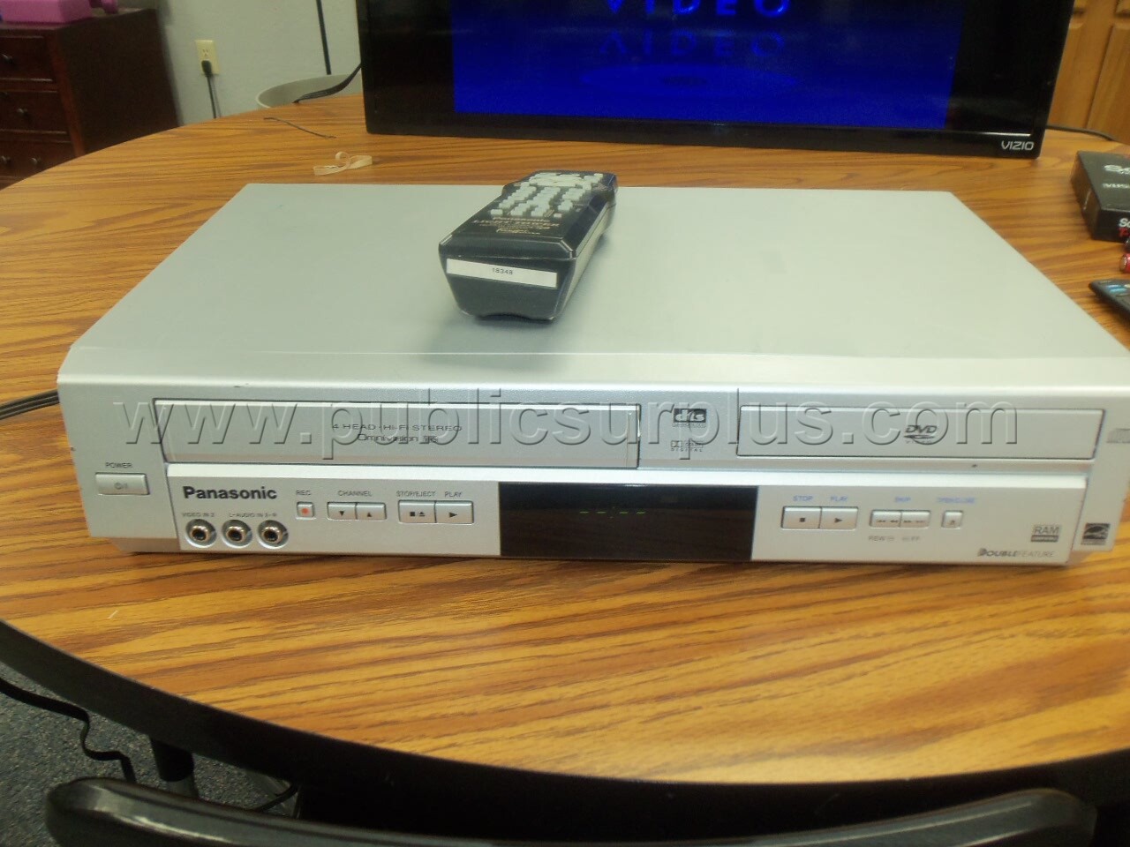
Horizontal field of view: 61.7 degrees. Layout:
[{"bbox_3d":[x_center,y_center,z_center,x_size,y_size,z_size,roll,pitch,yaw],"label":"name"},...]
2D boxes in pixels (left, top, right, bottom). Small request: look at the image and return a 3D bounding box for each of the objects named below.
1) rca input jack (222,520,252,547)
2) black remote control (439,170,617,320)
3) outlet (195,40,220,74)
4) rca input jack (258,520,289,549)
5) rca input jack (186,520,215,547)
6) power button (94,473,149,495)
[{"bbox_3d":[-0.138,0.046,0.402,0.013,0.013,0.008,1,24,1],"label":"rca input jack"},{"bbox_3d":[-0.012,-0.098,0.476,0.059,0.032,0.168,5,26,8],"label":"black remote control"},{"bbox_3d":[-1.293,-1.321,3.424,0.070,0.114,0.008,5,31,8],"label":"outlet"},{"bbox_3d":[-0.123,0.046,0.402,0.013,0.013,0.008,1,24,1],"label":"rca input jack"},{"bbox_3d":[-0.154,0.045,0.403,0.013,0.013,0.008,1,24,1],"label":"rca input jack"},{"bbox_3d":[-0.183,0.025,0.391,0.021,0.009,0.004,1,24,1],"label":"power button"}]

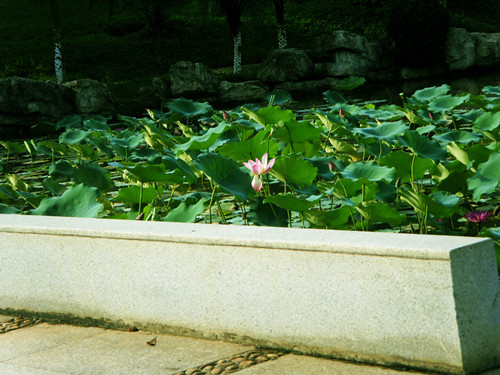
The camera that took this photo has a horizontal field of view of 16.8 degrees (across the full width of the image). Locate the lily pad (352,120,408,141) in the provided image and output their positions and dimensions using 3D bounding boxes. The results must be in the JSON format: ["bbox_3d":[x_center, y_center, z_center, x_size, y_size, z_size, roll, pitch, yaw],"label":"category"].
[{"bbox_3d":[1.079,-0.471,13.978,0.454,0.121,0.431,-7,7,0],"label":"lily pad"}]

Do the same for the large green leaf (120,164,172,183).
[{"bbox_3d":[-0.826,-0.112,13.482,0.407,0.105,0.346,-7,7,0],"label":"large green leaf"}]

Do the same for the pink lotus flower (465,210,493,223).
[{"bbox_3d":[1.312,0.166,9.700,0.150,0.060,0.150,-6,8,8],"label":"pink lotus flower"}]

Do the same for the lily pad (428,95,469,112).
[{"bbox_3d":[1.844,-0.780,15.700,0.364,0.073,0.346,-11,19,0],"label":"lily pad"}]

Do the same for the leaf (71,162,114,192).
[{"bbox_3d":[-1.137,-0.072,12.200,0.318,0.175,0.280,-8,8,-5],"label":"leaf"}]

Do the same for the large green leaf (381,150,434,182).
[{"bbox_3d":[1.090,-0.145,11.700,0.365,0.093,0.347,-4,-21,0],"label":"large green leaf"}]

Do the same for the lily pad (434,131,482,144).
[{"bbox_3d":[1.645,-0.396,13.400,0.392,0.078,0.372,-4,11,0],"label":"lily pad"}]

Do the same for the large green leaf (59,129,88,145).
[{"bbox_3d":[-1.986,-0.574,19.019,0.331,0.150,0.314,-7,7,0],"label":"large green leaf"}]

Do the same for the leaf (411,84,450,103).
[{"bbox_3d":[1.831,-0.953,17.139,0.398,0.145,0.378,-7,7,0],"label":"leaf"}]

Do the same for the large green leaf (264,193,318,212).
[{"bbox_3d":[0.274,0.099,11.177,0.350,0.099,0.315,-7,7,0],"label":"large green leaf"}]

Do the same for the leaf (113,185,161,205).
[{"bbox_3d":[-0.854,0.053,12.716,0.354,0.120,0.265,-7,7,0],"label":"leaf"}]

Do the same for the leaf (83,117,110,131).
[{"bbox_3d":[-1.865,-0.777,20.528,0.333,0.139,0.317,-7,7,0],"label":"leaf"}]

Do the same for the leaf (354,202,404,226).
[{"bbox_3d":[0.728,0.146,9.500,0.281,0.101,0.250,-7,8,4],"label":"leaf"}]

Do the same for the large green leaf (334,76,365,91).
[{"bbox_3d":[1.242,-1.299,21.102,0.367,0.141,0.349,-7,7,0],"label":"large green leaf"}]

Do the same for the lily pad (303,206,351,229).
[{"bbox_3d":[0.453,0.178,10.000,0.278,0.062,0.264,-7,-14,0],"label":"lily pad"}]

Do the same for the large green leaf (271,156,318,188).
[{"bbox_3d":[0.261,-0.088,9.900,0.281,0.148,0.250,-7,7,2],"label":"large green leaf"}]

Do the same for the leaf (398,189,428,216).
[{"bbox_3d":[0.984,0.090,10.173,0.177,0.152,0.212,-7,7,0],"label":"leaf"}]

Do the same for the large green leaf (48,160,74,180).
[{"bbox_3d":[-1.428,-0.129,12.800,0.197,0.125,0.200,-8,8,-6],"label":"large green leaf"}]

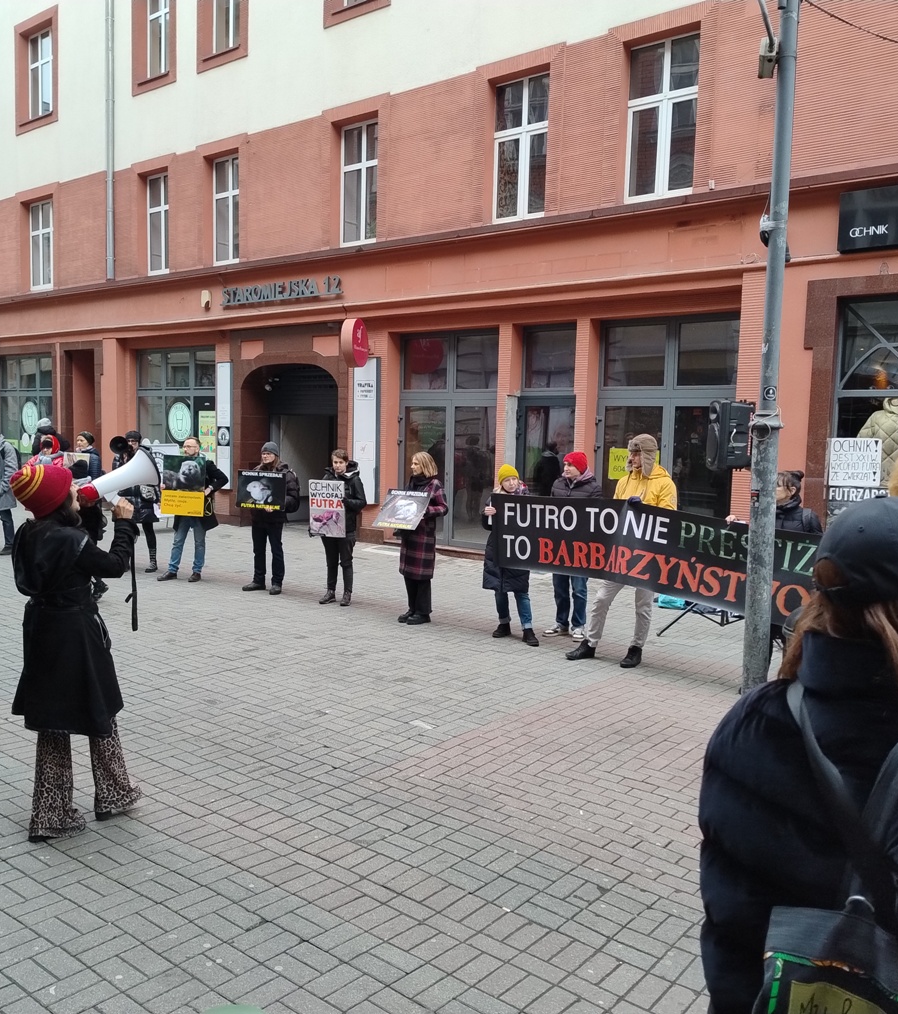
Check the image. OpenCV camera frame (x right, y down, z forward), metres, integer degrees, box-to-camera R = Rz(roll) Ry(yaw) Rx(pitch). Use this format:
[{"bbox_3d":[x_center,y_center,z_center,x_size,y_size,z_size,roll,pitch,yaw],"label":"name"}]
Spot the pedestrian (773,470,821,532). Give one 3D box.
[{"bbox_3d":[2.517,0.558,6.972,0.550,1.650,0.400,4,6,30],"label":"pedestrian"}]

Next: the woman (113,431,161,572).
[{"bbox_3d":[-3.979,-0.076,11.850,0.580,1.750,0.450,3,5,14],"label":"woman"}]

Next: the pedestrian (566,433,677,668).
[{"bbox_3d":[1.482,0.338,7.899,0.680,1.890,0.550,5,6,37],"label":"pedestrian"}]

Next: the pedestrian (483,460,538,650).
[{"bbox_3d":[0.570,0.402,8.489,0.500,1.610,0.420,3,5,20],"label":"pedestrian"}]

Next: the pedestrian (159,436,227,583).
[{"bbox_3d":[-3.133,0.012,11.436,0.660,1.731,0.450,4,5,27],"label":"pedestrian"}]

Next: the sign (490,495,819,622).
[{"bbox_3d":[1.515,0.380,7.285,2.859,0.680,0.120,9,8,37],"label":"sign"}]

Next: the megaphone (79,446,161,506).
[{"bbox_3d":[-1.544,-0.102,4.386,0.385,0.240,0.210,-27,20,-29],"label":"megaphone"}]

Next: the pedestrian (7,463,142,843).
[{"bbox_3d":[-1.707,0.645,4.349,0.530,1.690,0.520,6,7,40],"label":"pedestrian"}]

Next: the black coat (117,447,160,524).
[{"bbox_3d":[-3.956,-0.275,11.900,0.570,0.980,0.380,3,5,14],"label":"black coat"}]

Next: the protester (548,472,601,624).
[{"bbox_3d":[1.145,0.353,8.659,0.500,1.717,0.370,4,5,25],"label":"protester"}]

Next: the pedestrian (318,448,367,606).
[{"bbox_3d":[-1.149,0.212,10.062,0.470,1.656,0.340,3,5,20],"label":"pedestrian"}]

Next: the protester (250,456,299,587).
[{"bbox_3d":[-2.023,0.106,10.657,0.550,1.700,0.450,4,6,30],"label":"protester"}]

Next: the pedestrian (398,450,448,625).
[{"bbox_3d":[-0.263,0.297,9.157,0.370,1.675,0.470,-3,6,-40],"label":"pedestrian"}]

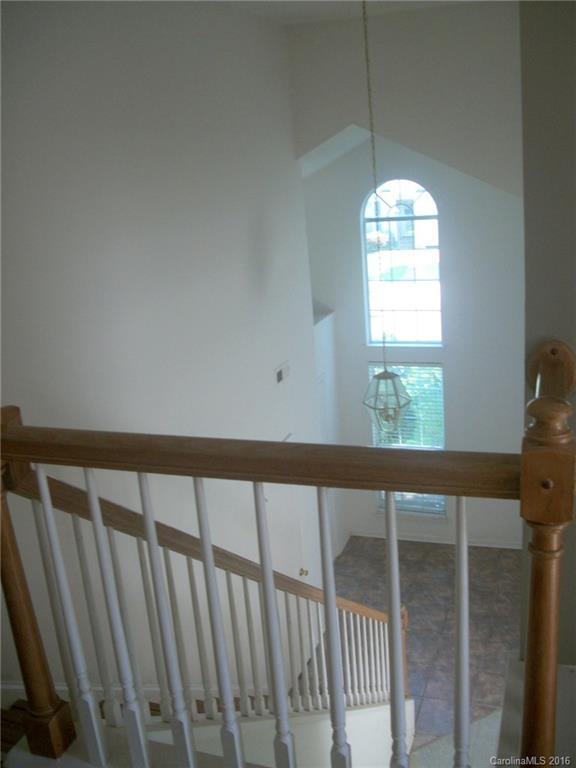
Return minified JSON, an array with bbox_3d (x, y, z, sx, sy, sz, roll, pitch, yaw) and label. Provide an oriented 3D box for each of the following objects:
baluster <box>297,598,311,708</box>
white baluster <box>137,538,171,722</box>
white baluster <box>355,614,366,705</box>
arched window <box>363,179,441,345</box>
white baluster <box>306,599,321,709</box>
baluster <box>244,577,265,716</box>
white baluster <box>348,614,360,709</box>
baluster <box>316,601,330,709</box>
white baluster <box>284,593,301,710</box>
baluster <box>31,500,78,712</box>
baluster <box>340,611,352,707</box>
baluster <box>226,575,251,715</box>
[{"bbox_3d":[0.072,1.257,3.298,0.032,0.646,0.032,3,19,22],"label":"baluster"},{"bbox_3d":[-0.394,0.741,2.100,0.032,0.646,0.032,3,19,22],"label":"white baluster"},{"bbox_3d":[0.434,1.649,4.229,0.032,0.646,0.032,3,19,22],"label":"white baluster"},{"bbox_3d":[1.224,-1.277,7.582,0.817,1.769,0.100,1,18,19],"label":"arched window"},{"bbox_3d":[0.123,1.312,3.431,0.032,0.646,0.032,3,19,22],"label":"white baluster"},{"bbox_3d":[-0.135,1.028,2.766,0.032,0.646,0.032,3,19,22],"label":"baluster"},{"bbox_3d":[0.383,1.593,4.096,0.032,0.646,0.032,3,19,22],"label":"white baluster"},{"bbox_3d":[0.174,1.369,3.564,0.032,0.646,0.032,3,19,22],"label":"baluster"},{"bbox_3d":[0.020,1.201,3.165,0.032,0.646,0.032,3,19,22],"label":"white baluster"},{"bbox_3d":[-0.543,0.568,1.702,0.032,0.646,0.032,3,19,22],"label":"baluster"},{"bbox_3d":[0.331,1.537,3.963,0.032,0.646,0.032,3,19,22],"label":"baluster"},{"bbox_3d":[-0.186,0.970,2.633,0.032,0.646,0.032,3,19,22],"label":"baluster"}]

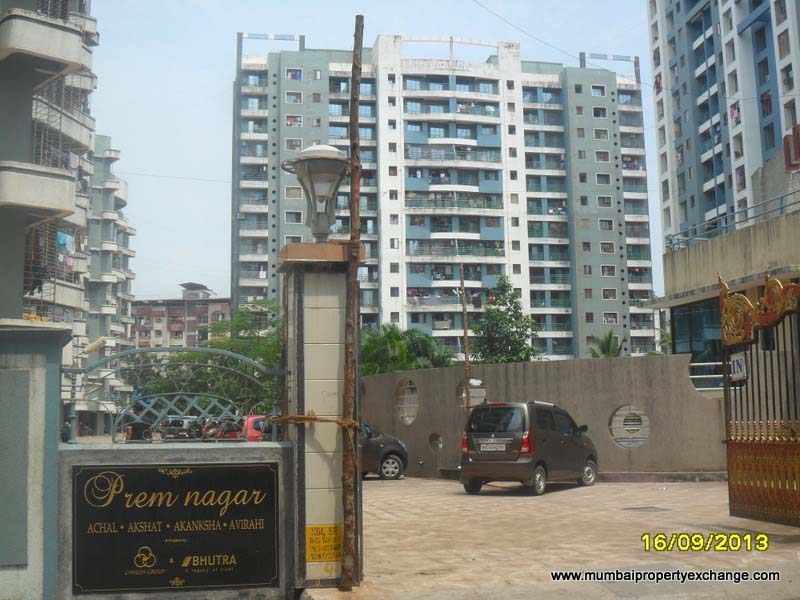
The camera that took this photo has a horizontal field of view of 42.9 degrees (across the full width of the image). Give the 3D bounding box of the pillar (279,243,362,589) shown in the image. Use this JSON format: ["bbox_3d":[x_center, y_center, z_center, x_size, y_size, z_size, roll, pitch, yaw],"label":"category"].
[{"bbox_3d":[-0.624,0.885,7.961,0.575,2.586,0.565,1,-7,-13],"label":"pillar"}]

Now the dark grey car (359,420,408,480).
[{"bbox_3d":[-1.544,3.579,24.531,3.780,1.540,1.690,6,-10,-43],"label":"dark grey car"}]

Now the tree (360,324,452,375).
[{"bbox_3d":[0.172,3.073,32.874,3.300,4.600,3.100,-1,-7,0],"label":"tree"}]

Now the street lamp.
[{"bbox_3d":[-0.675,-0.834,8.178,0.540,0.840,0.540,1,-7,-13],"label":"street lamp"}]

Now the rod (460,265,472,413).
[{"bbox_3d":[1.467,1.561,21.975,0.100,4.800,0.100,-1,-7,0],"label":"rod"}]

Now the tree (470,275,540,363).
[{"bbox_3d":[3.273,2.130,30.971,2.400,5.900,2.300,-1,-7,0],"label":"tree"}]

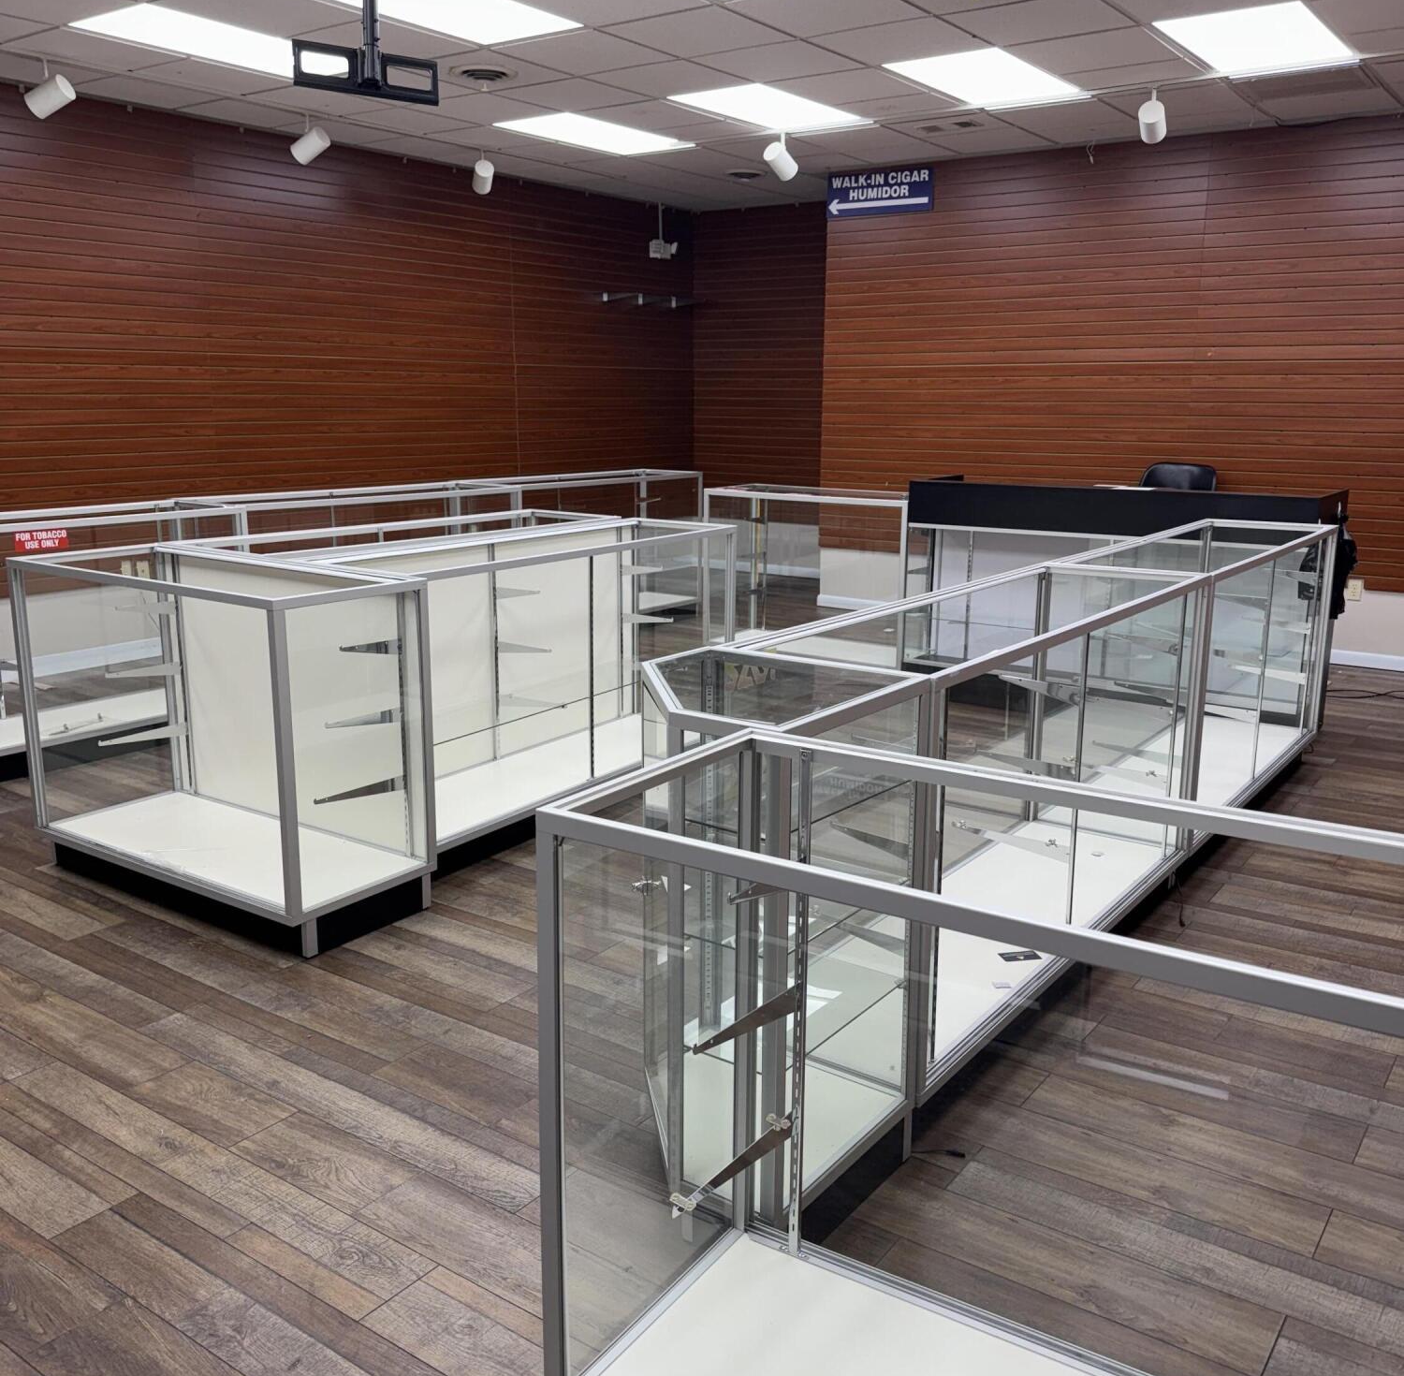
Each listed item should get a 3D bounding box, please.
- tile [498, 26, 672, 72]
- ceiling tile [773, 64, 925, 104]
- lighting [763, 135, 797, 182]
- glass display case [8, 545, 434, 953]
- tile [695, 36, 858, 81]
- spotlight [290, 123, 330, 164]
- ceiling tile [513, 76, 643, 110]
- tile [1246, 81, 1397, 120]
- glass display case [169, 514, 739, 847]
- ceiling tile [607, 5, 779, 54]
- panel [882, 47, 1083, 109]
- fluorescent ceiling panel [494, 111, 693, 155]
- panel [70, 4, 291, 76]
[{"bbox_3d":[-0.513,-2.800,5.715,0.600,0.020,0.600,10,16,35],"label":"tile"},{"bbox_3d":[0.698,-2.934,6.329,0.600,0.020,0.600,10,16,35],"label":"ceiling tile"},{"bbox_3d":[0.459,-3.018,7.444,0.128,0.200,0.170,10,2,35],"label":"lighting"},{"bbox_3d":[-1.504,0.121,4.038,1.340,0.979,0.523,10,16,34],"label":"glass display case"},{"bbox_3d":[0.338,-2.825,5.834,0.600,0.020,0.600,10,16,35],"label":"tile"},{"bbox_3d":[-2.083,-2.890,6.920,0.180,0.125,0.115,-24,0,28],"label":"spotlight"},{"bbox_3d":[-0.644,-2.987,6.525,0.600,0.020,0.600,10,16,35],"label":"ceiling tile"},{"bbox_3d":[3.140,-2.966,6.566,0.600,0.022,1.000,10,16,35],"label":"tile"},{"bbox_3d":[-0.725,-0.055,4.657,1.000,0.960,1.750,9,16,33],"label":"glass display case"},{"bbox_3d":[-0.018,-2.715,5.352,0.600,0.020,0.600,10,16,35],"label":"ceiling tile"},{"bbox_3d":[1.367,-2.926,6.207,0.605,0.060,1.210,10,16,35],"label":"panel"},{"bbox_3d":[-0.601,-3.240,7.601,0.600,0.050,1.200,10,16,35],"label":"fluorescent ceiling panel"},{"bbox_3d":[-2.043,-2.810,5.689,0.590,0.040,1.190,10,16,35],"label":"panel"}]

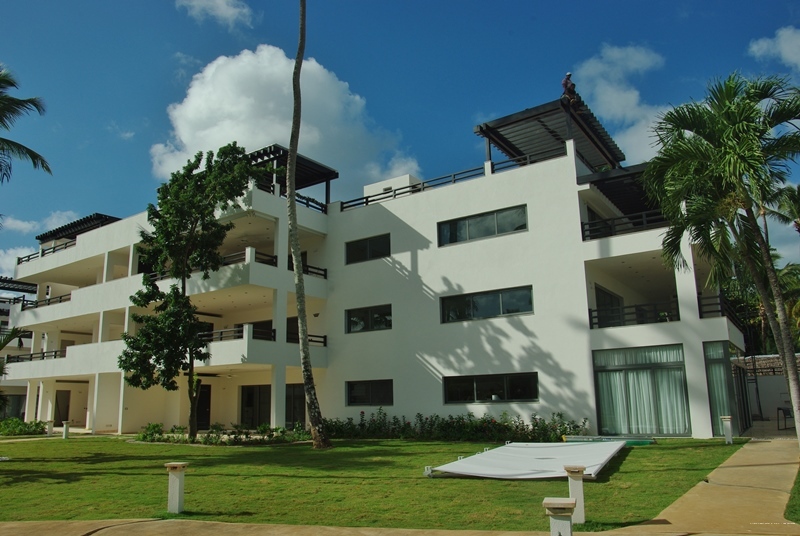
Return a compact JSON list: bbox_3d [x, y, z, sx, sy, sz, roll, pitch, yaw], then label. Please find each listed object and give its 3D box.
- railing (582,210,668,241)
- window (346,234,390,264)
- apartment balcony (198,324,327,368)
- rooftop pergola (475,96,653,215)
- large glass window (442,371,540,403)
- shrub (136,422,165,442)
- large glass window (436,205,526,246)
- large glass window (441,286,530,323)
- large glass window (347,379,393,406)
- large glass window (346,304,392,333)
[{"bbox_3d":[7.931,-1.539,19.662,3.000,0.790,0.120,-10,-15,34],"label":"railing"},{"bbox_3d":[-1.422,-0.830,25.556,2.551,1.068,0.140,-10,-16,32],"label":"window"},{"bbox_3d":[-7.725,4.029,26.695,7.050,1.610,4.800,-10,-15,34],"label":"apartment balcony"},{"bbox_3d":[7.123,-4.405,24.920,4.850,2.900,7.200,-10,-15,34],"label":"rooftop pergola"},{"bbox_3d":[3.485,4.721,21.589,4.030,1.110,0.160,-10,-15,34],"label":"large glass window"},{"bbox_3d":[-10.000,6.593,22.300,0.950,0.780,0.850,-10,-16,32],"label":"shrub"},{"bbox_3d":[3.297,-1.645,22.532,3.939,1.068,0.140,-10,-16,32],"label":"large glass window"},{"bbox_3d":[3.353,1.476,21.778,3.939,1.073,0.140,-10,-16,32],"label":"large glass window"},{"bbox_3d":[-1.342,5.606,24.873,2.700,1.102,0.160,-10,-15,34],"label":"large glass window"},{"bbox_3d":[-1.367,2.291,24.802,2.551,1.073,0.140,-10,-16,32],"label":"large glass window"}]

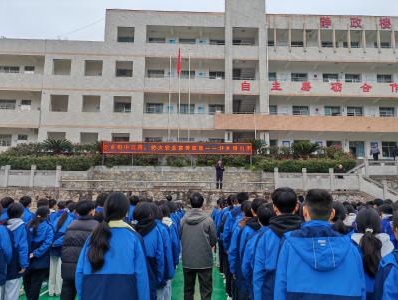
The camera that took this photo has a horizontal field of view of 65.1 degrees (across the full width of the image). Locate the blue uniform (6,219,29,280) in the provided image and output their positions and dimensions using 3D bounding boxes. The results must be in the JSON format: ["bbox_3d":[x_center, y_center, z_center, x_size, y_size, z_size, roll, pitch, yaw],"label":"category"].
[{"bbox_3d":[-2.082,1.123,3.520,0.410,0.690,0.280,-2,-9,20],"label":"blue uniform"}]

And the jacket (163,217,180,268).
[{"bbox_3d":[-0.462,1.275,4.300,0.420,0.690,0.290,0,-8,6],"label":"jacket"}]

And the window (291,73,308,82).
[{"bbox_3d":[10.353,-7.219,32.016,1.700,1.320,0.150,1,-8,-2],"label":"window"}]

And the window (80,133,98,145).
[{"bbox_3d":[-9.912,-0.791,28.148,1.615,1.550,0.200,1,-9,-1],"label":"window"}]

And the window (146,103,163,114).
[{"bbox_3d":[-4.357,-3.881,30.915,1.635,1.500,0.120,1,-9,-1],"label":"window"}]

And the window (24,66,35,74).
[{"bbox_3d":[-16.691,-7.739,30.702,0.973,1.000,0.120,1,-9,-1],"label":"window"}]

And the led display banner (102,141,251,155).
[{"bbox_3d":[-1.358,-0.129,20.054,9.743,0.839,0.150,1,-9,-1],"label":"led display banner"}]

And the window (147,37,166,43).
[{"bbox_3d":[-4.315,-10.746,31.977,1.763,1.450,0.120,1,-9,-1],"label":"window"}]

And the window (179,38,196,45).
[{"bbox_3d":[-1.166,-10.665,32.039,1.657,1.450,0.120,1,-9,-1],"label":"window"}]

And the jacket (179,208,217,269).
[{"bbox_3d":[-0.007,1.154,4.070,0.500,0.740,0.310,0,-8,1],"label":"jacket"}]

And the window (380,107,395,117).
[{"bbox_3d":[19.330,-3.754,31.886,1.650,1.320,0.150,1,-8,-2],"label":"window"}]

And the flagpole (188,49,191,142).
[{"bbox_3d":[-0.821,-4.203,26.124,0.120,9.000,0.120,1,-8,0],"label":"flagpole"}]

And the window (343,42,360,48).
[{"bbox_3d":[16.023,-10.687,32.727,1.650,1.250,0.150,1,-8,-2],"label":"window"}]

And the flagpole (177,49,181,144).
[{"bbox_3d":[-1.692,-4.143,26.069,0.120,9.000,0.120,1,-8,0],"label":"flagpole"}]

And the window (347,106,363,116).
[{"bbox_3d":[15.731,-3.561,31.341,1.561,1.500,0.120,1,-9,-1],"label":"window"}]

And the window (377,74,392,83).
[{"bbox_3d":[19.071,-6.930,31.941,1.512,1.500,0.120,1,-9,-1],"label":"window"}]

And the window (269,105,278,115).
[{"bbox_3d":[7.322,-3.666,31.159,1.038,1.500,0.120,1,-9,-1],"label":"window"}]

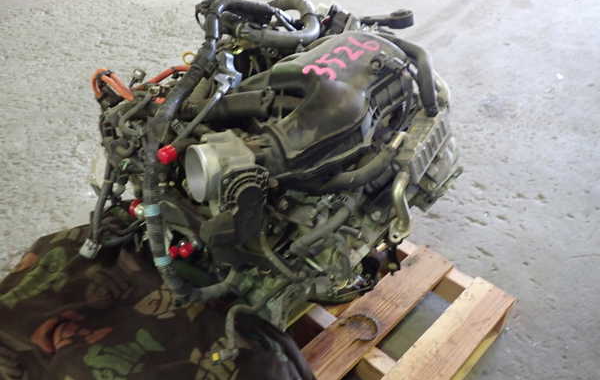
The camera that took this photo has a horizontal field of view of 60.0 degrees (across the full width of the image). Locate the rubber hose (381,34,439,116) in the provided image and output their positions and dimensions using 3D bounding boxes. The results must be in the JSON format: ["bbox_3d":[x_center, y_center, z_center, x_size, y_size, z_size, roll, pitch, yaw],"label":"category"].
[{"bbox_3d":[0.213,-0.230,1.039,0.050,0.140,0.140,-34,47,-31],"label":"rubber hose"}]

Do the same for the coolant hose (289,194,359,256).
[{"bbox_3d":[0.044,0.058,0.908,0.150,0.050,0.040,-34,47,-31],"label":"coolant hose"}]

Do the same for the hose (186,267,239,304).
[{"bbox_3d":[-0.144,0.162,0.886,0.085,0.042,0.042,-34,47,-31],"label":"hose"}]

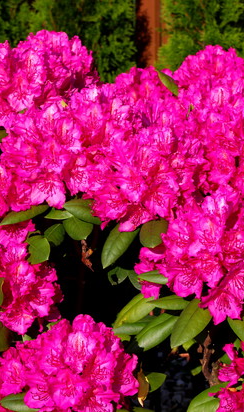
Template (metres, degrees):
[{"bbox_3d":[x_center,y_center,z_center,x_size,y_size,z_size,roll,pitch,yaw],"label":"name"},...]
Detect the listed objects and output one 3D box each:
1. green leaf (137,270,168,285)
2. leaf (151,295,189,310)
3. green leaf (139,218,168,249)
[{"bbox_3d":[0.050,0.098,1.800,0.058,0.012,0.034,1,22,-10],"label":"green leaf"},{"bbox_3d":[0.070,0.139,1.840,0.068,0.012,0.035,3,26,-8],"label":"leaf"},{"bbox_3d":[0.046,0.040,1.830,0.040,0.012,0.052,6,47,5],"label":"green leaf"}]

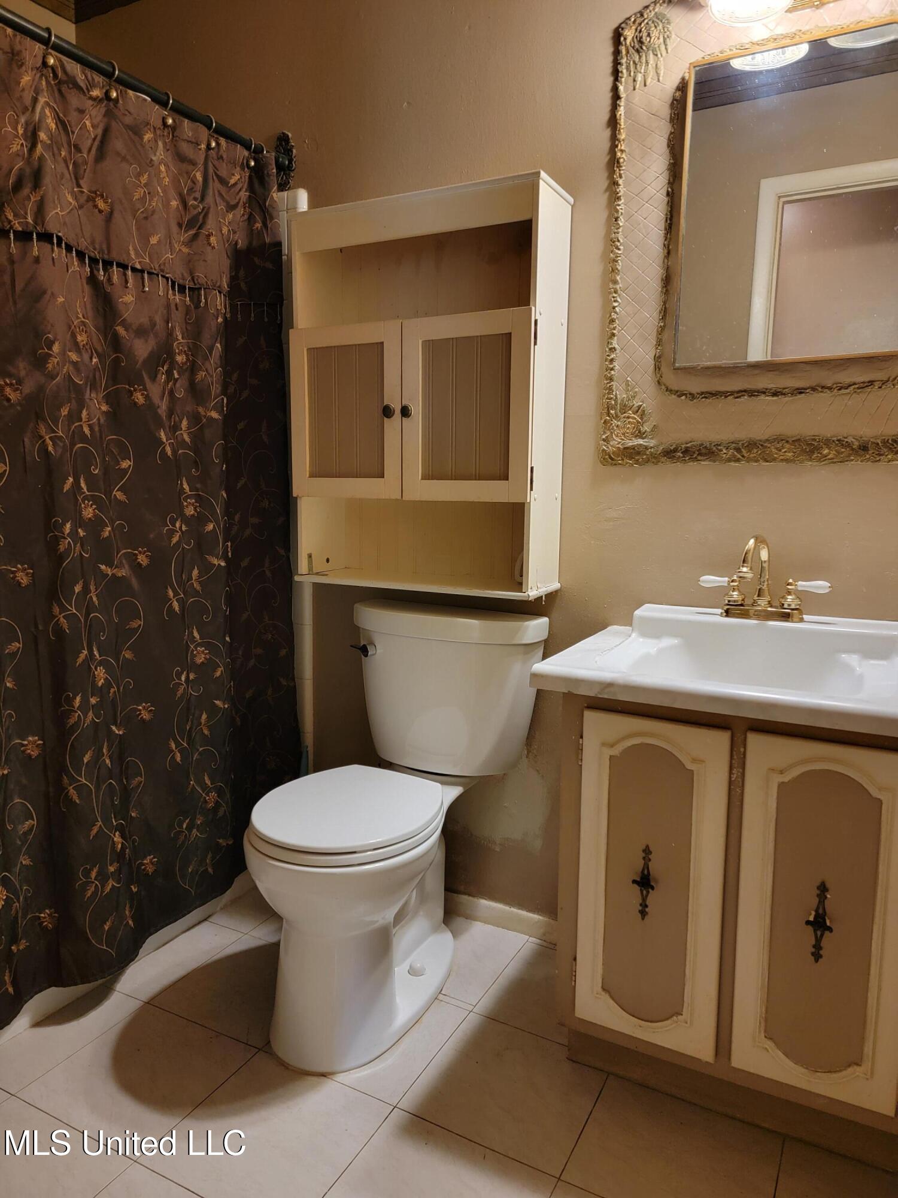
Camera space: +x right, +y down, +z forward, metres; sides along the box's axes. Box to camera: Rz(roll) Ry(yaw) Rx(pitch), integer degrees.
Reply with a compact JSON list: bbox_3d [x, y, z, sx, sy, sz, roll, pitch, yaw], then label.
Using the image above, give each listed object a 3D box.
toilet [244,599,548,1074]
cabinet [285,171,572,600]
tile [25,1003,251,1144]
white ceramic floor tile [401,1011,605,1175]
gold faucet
[{"bbox_3d":[-0.130,0.455,1.756,0.484,0.799,0.668,5,9,28],"label":"toilet"},{"bbox_3d":[-0.060,-0.447,1.870,0.612,0.833,0.210,5,9,28],"label":"cabinet"},{"bbox_3d":[-0.575,0.889,1.554,0.308,0.009,0.304,5,9,28],"label":"tile"},{"bbox_3d":[0.112,0.898,1.533,0.308,0.009,0.304,5,9,28],"label":"white ceramic floor tile"},{"bbox_3d":[0.596,-0.040,1.587,0.247,0.166,0.155,5,9,28],"label":"gold faucet"}]

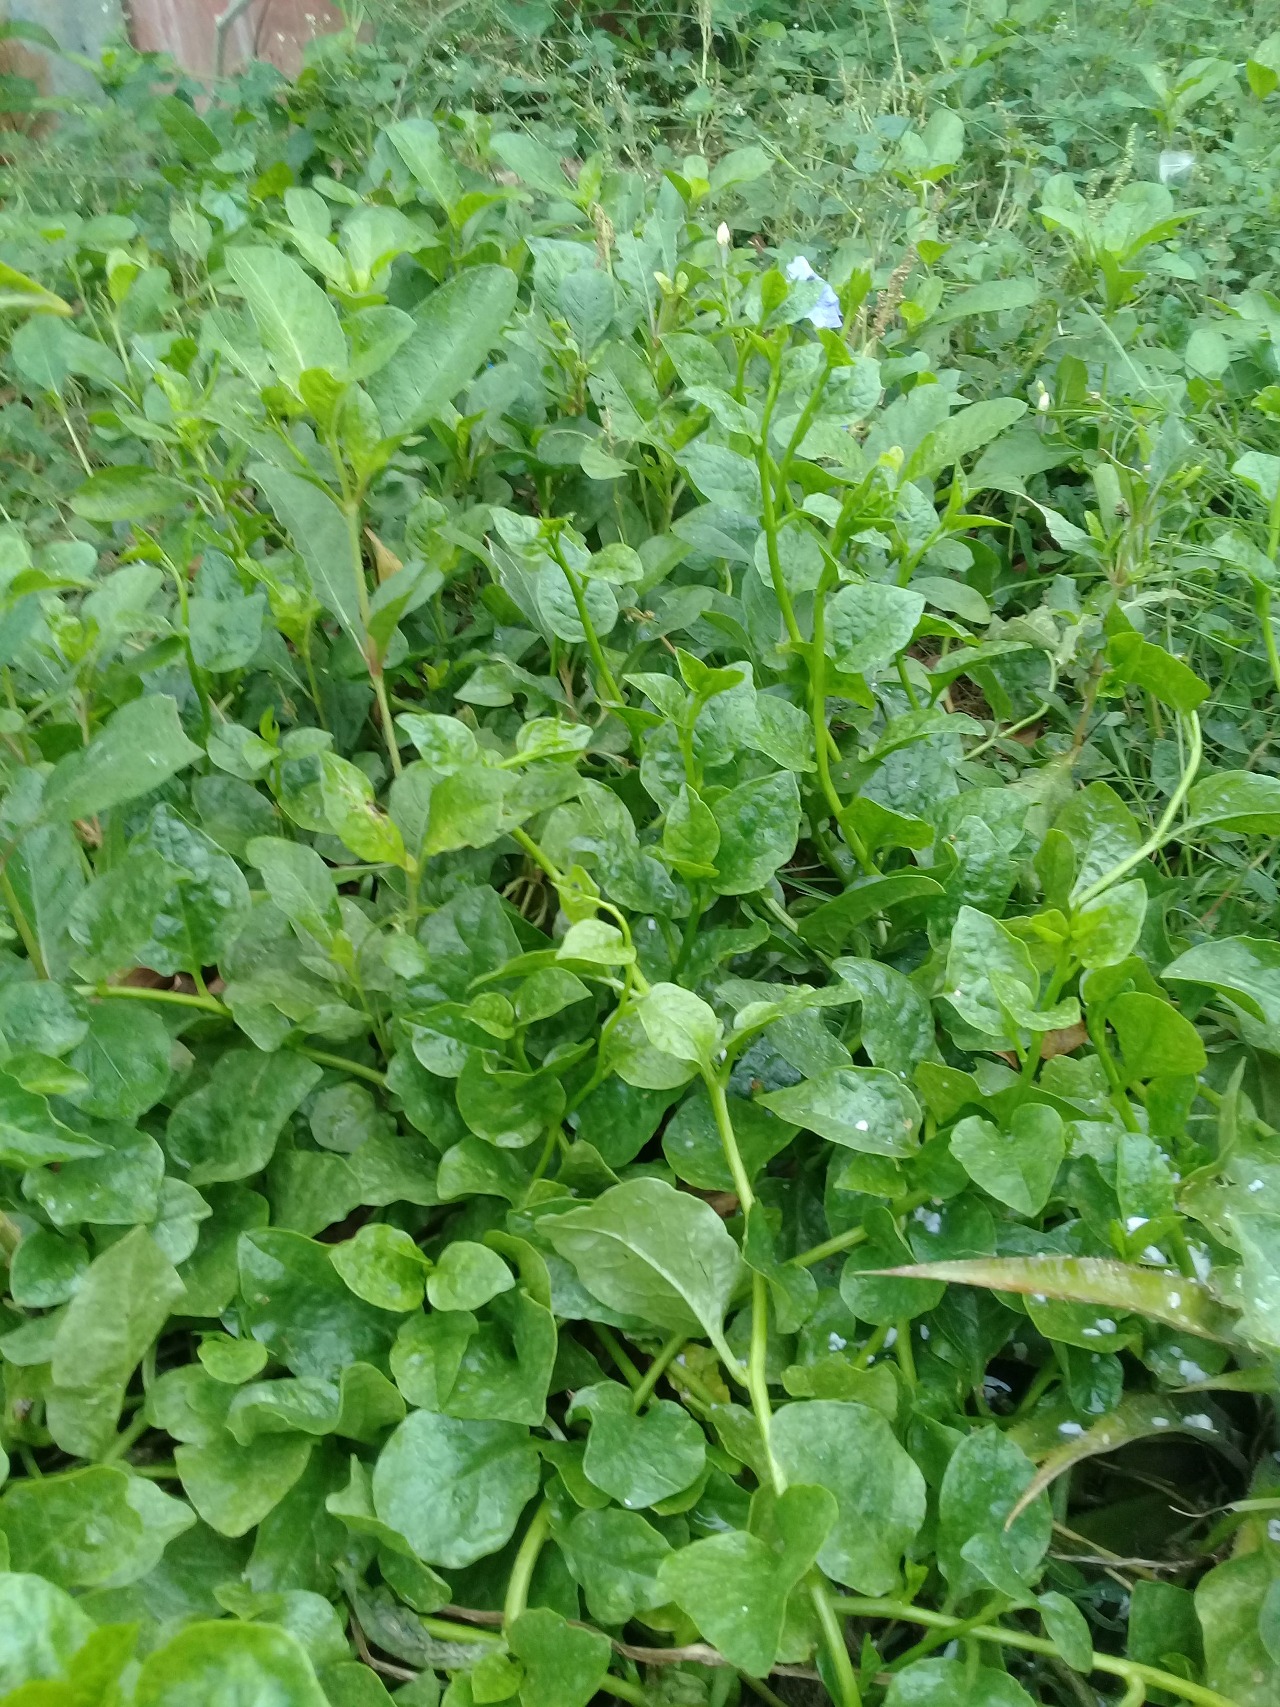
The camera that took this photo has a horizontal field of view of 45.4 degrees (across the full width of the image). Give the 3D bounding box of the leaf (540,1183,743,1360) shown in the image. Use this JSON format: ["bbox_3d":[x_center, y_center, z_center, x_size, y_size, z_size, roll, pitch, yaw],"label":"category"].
[{"bbox_3d":[0.009,0.168,0.630,0.104,0.061,0.020,34,4,-3],"label":"leaf"}]

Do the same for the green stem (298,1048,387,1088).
[{"bbox_3d":[-0.152,0.109,0.780,0.054,0.007,0.008,17,43,19],"label":"green stem"}]

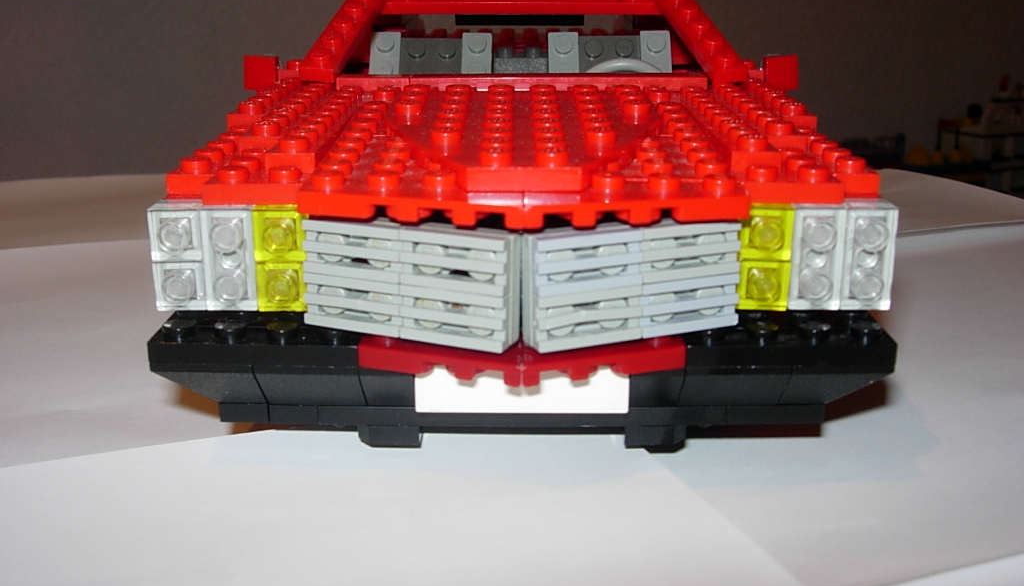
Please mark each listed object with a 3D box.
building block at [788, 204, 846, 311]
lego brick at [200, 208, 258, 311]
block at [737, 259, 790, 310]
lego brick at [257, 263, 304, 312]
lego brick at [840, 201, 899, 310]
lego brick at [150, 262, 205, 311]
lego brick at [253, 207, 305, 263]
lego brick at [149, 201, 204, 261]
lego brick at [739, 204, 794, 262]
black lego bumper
[{"bbox_3d":[0.046,-0.006,0.174,0.008,0.016,0.011,0,17,0],"label":"building block"},{"bbox_3d":[-0.042,-0.006,0.174,0.008,0.016,0.011,0,17,0],"label":"lego brick"},{"bbox_3d":[0.038,-0.003,0.175,0.008,0.008,0.011,0,17,0],"label":"block"},{"bbox_3d":[-0.035,-0.003,0.175,0.008,0.008,0.011,0,17,0],"label":"lego brick"},{"bbox_3d":[0.054,-0.006,0.174,0.008,0.016,0.011,0,17,0],"label":"lego brick"},{"bbox_3d":[-0.050,-0.003,0.175,0.008,0.008,0.011,0,17,0],"label":"lego brick"},{"bbox_3d":[-0.035,-0.010,0.173,0.008,0.008,0.011,0,17,0],"label":"lego brick"},{"bbox_3d":[-0.050,-0.010,0.173,0.008,0.008,0.011,0,17,0],"label":"lego brick"},{"bbox_3d":[0.038,-0.010,0.172,0.008,0.008,0.011,0,17,0],"label":"lego brick"},{"bbox_3d":[0.002,0.014,0.178,0.112,0.022,0.018,0,17,0],"label":"black lego bumper"}]

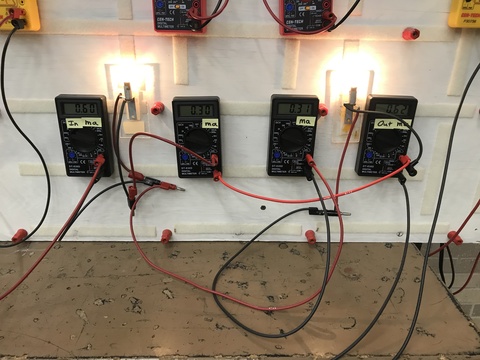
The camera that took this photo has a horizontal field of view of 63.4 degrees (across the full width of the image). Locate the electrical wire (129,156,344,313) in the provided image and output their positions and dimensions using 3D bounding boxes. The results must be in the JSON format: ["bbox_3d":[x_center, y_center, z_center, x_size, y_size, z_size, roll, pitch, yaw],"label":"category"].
[{"bbox_3d":[-0.006,0.071,0.586,0.360,0.189,0.154,0,25,0],"label":"electrical wire"}]

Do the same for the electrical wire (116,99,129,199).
[{"bbox_3d":[-0.180,-0.044,0.612,0.026,0.169,0.020,0,25,0],"label":"electrical wire"}]

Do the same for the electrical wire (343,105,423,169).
[{"bbox_3d":[0.213,-0.063,0.586,0.112,0.094,0.040,0,25,0],"label":"electrical wire"}]

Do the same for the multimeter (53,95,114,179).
[{"bbox_3d":[-0.243,-0.069,0.617,0.070,0.126,0.026,2,25,-1],"label":"multimeter"}]

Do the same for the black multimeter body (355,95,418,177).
[{"bbox_3d":[0.230,-0.068,0.615,0.070,0.126,0.026,1,25,0],"label":"black multimeter body"}]

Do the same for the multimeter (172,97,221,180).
[{"bbox_3d":[-0.065,-0.066,0.618,0.070,0.126,0.026,-1,25,1],"label":"multimeter"}]

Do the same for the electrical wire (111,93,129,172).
[{"bbox_3d":[-0.188,-0.070,0.599,0.024,0.130,0.020,0,25,0],"label":"electrical wire"}]

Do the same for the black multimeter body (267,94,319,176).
[{"bbox_3d":[0.083,-0.069,0.616,0.070,0.126,0.026,1,25,0],"label":"black multimeter body"}]

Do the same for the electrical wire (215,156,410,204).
[{"bbox_3d":[0.110,0.000,0.599,0.299,0.068,0.030,0,25,0],"label":"electrical wire"}]

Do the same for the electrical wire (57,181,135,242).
[{"bbox_3d":[-0.252,0.058,0.668,0.159,0.128,0.025,0,25,0],"label":"electrical wire"}]

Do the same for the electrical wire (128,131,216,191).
[{"bbox_3d":[-0.108,-0.024,0.605,0.142,0.105,0.040,0,25,0],"label":"electrical wire"}]

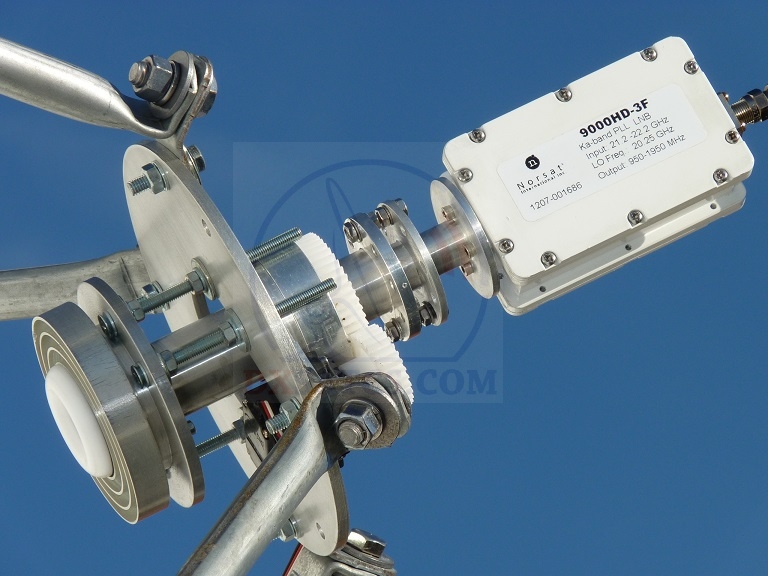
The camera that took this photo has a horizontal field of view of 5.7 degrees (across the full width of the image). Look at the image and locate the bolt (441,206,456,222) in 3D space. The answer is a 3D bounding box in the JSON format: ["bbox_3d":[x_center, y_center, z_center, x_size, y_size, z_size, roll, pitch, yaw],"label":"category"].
[{"bbox_3d":[0.024,-0.027,2.772,0.004,0.005,0.005,-25,0,-15],"label":"bolt"}]

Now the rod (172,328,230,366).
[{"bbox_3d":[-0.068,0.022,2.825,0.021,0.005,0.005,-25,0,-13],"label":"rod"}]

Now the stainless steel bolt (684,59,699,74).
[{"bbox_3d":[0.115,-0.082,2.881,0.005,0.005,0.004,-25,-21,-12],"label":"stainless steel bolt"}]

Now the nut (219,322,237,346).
[{"bbox_3d":[-0.055,0.016,2.722,0.004,0.008,0.008,-25,0,-15],"label":"nut"}]

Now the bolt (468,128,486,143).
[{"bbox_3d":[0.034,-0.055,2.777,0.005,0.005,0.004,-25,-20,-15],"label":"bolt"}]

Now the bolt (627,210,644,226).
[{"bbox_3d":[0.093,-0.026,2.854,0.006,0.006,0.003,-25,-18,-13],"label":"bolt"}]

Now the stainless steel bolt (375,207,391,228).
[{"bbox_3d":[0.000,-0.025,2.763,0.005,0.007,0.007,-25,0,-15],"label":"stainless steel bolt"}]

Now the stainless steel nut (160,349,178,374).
[{"bbox_3d":[-0.079,0.027,2.811,0.004,0.009,0.009,-25,0,-12],"label":"stainless steel nut"}]

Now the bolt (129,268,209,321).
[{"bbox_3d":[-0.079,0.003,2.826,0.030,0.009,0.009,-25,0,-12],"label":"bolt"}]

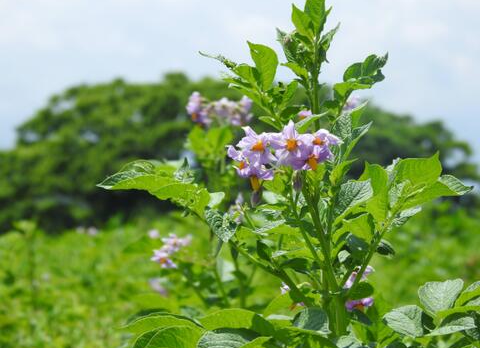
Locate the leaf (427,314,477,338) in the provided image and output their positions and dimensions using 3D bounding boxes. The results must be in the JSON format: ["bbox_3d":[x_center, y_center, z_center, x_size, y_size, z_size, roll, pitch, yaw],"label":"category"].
[{"bbox_3d":[0.159,0.113,1.770,0.038,0.017,0.024,0,-1,0],"label":"leaf"}]

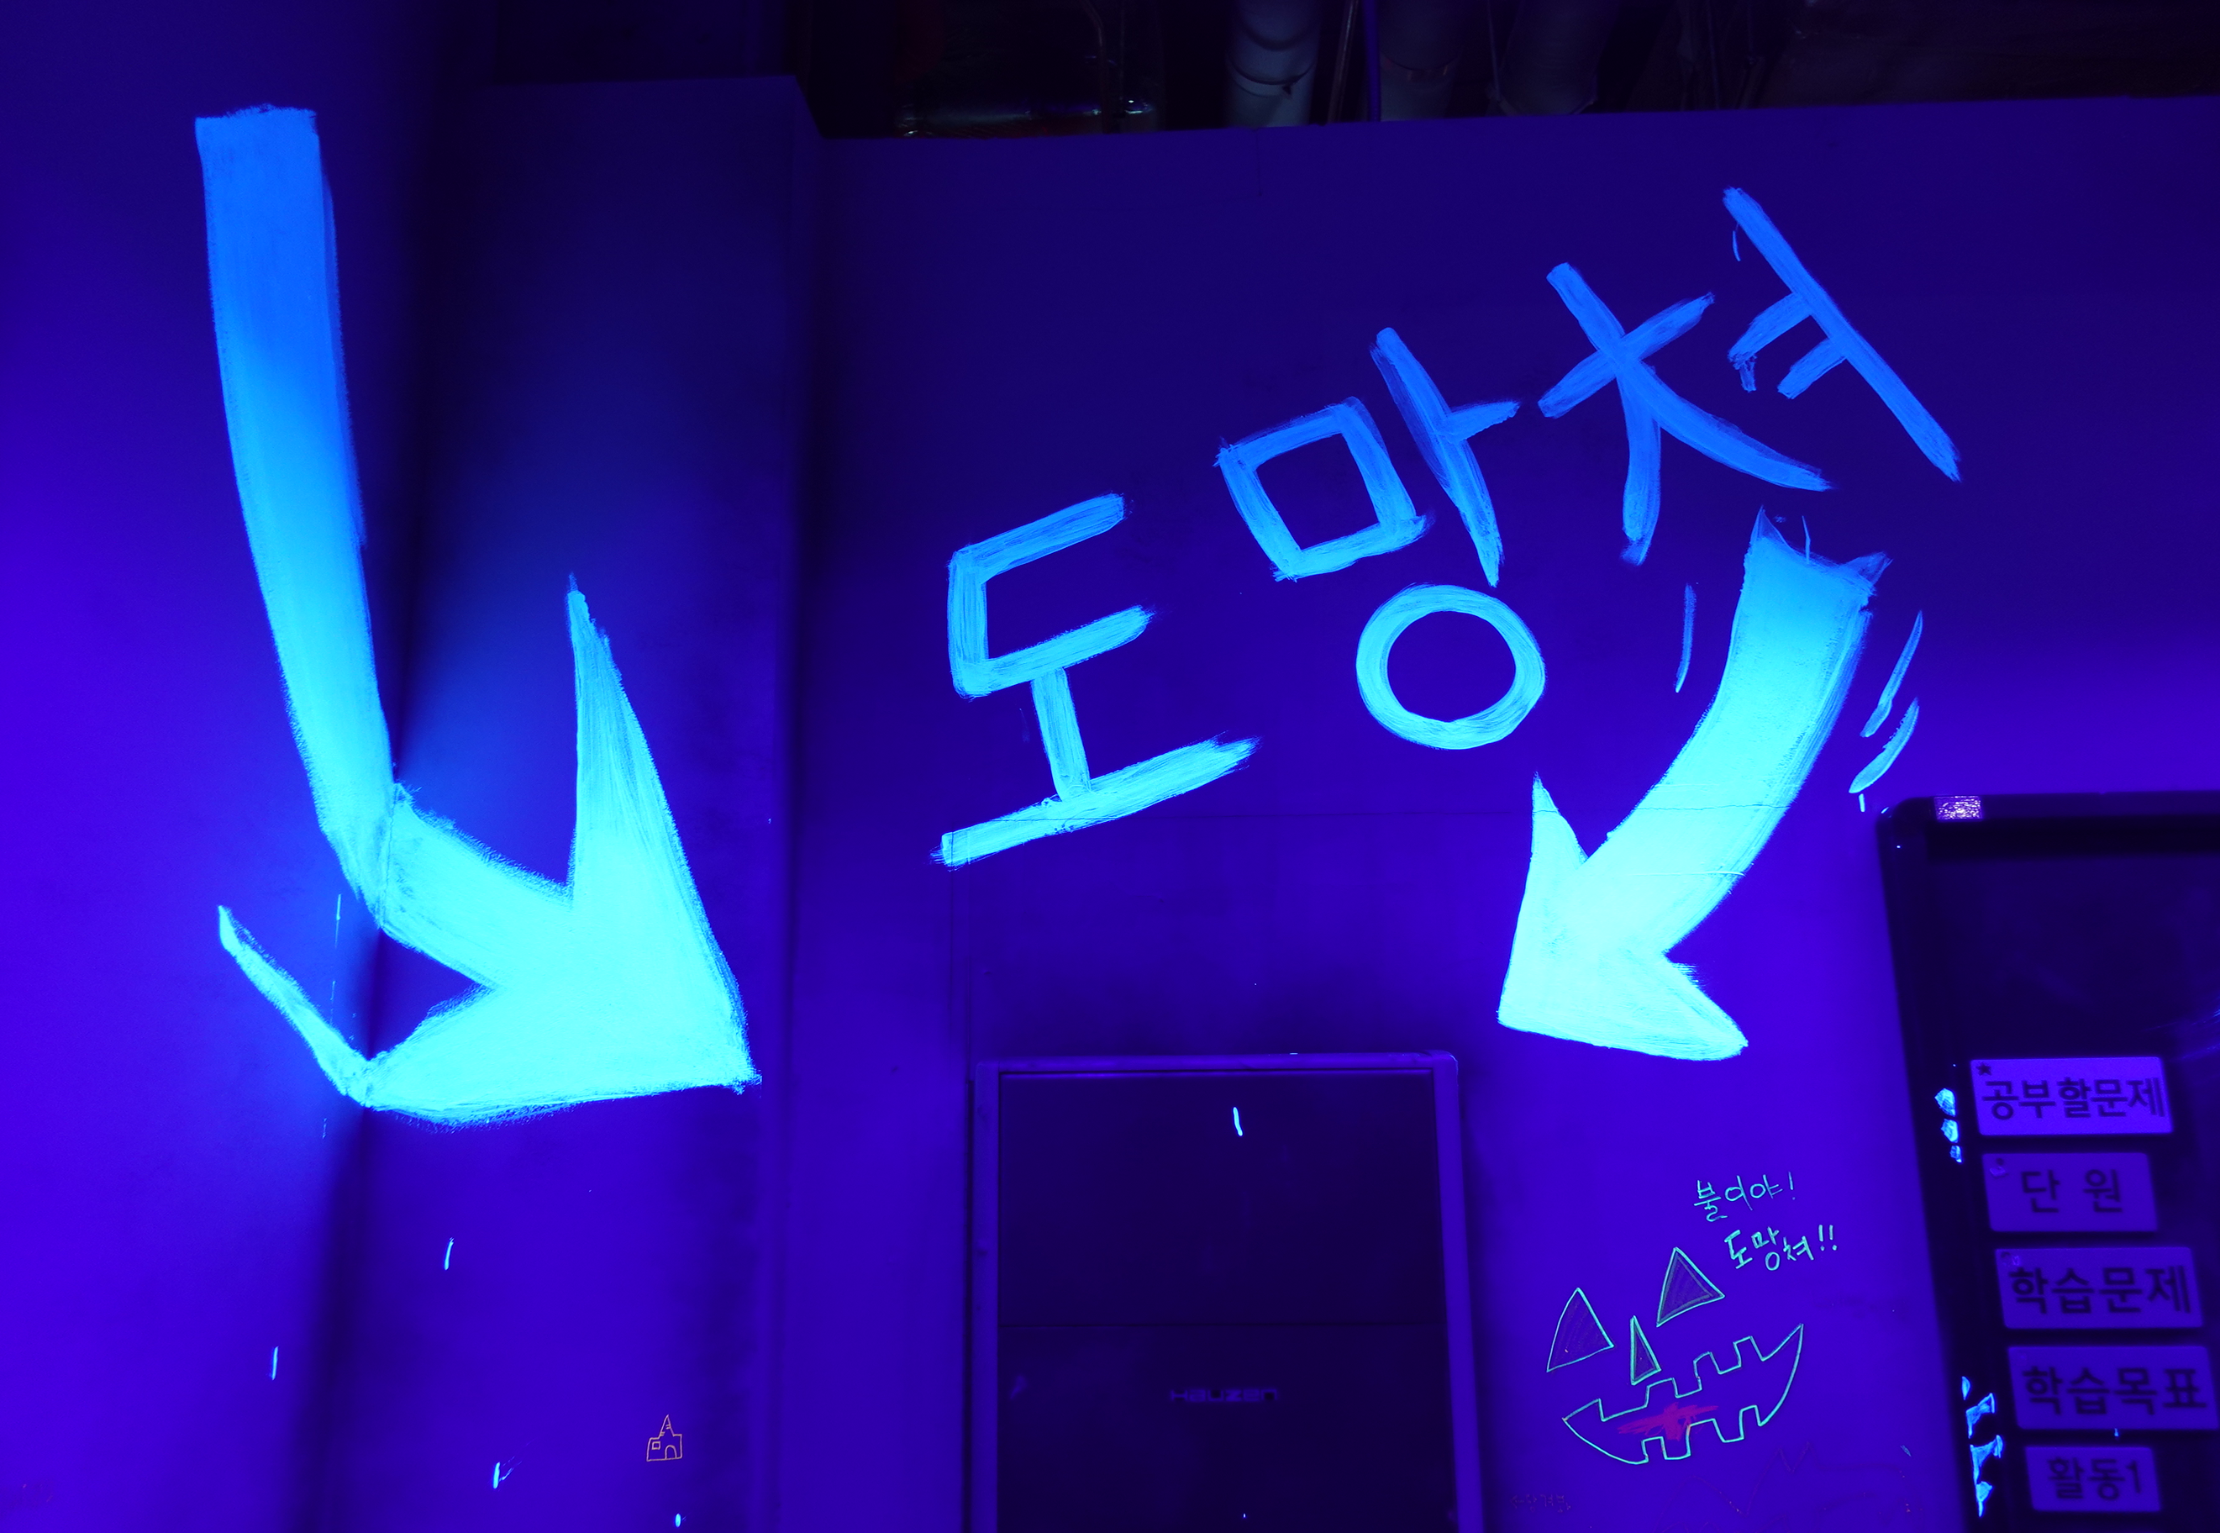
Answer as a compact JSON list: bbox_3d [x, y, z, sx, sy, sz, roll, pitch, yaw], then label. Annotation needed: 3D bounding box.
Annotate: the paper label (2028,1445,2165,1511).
[{"bbox_3d":[1.079,0.782,1.682,0.135,0.066,0.004,-1,-13,3],"label":"paper label"}]

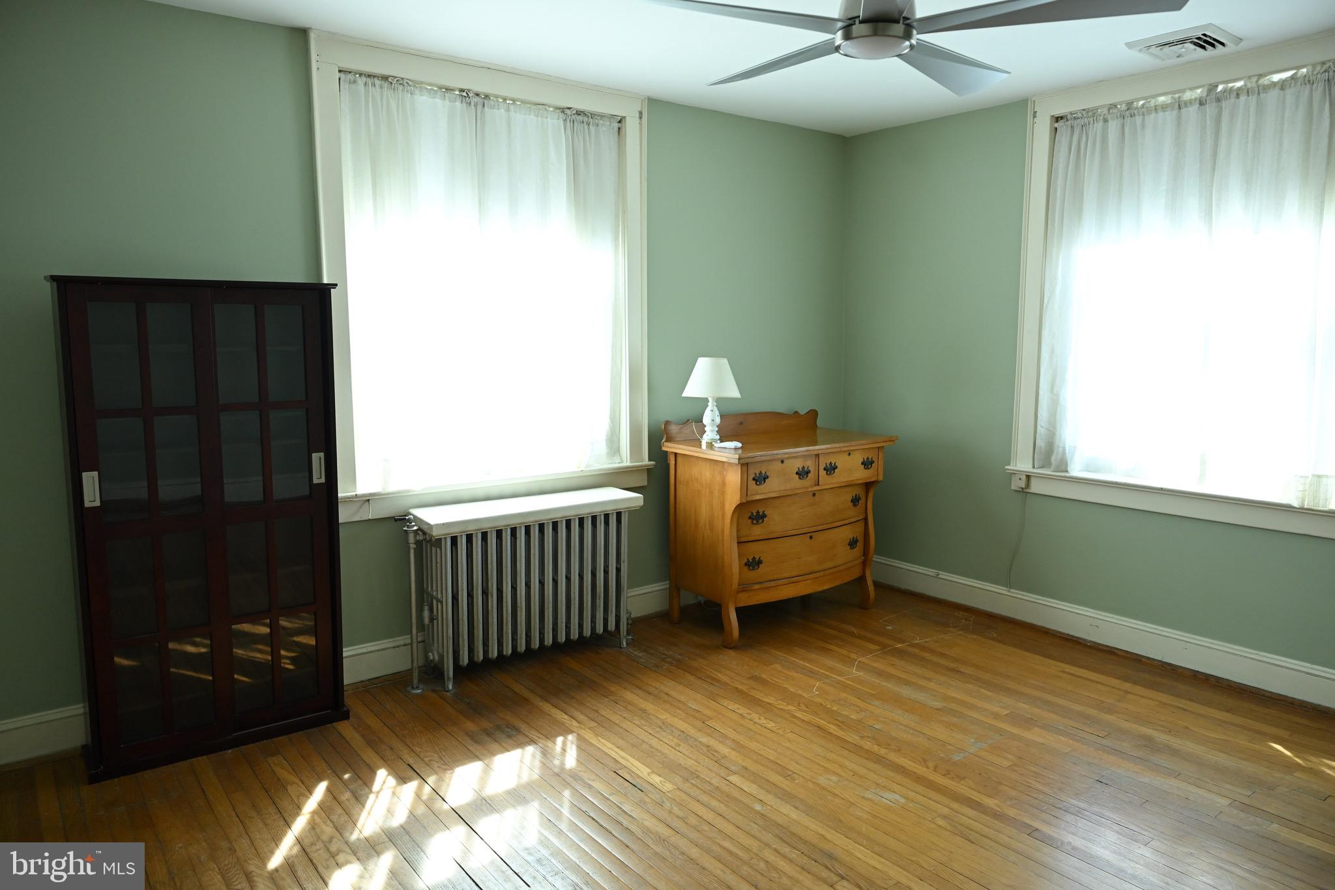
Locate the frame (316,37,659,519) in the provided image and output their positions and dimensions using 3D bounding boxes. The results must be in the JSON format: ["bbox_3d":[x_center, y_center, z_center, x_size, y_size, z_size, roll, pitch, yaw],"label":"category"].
[{"bbox_3d":[-0.707,-0.660,3.812,1.500,1.825,0.120,-5,9,-36],"label":"frame"}]

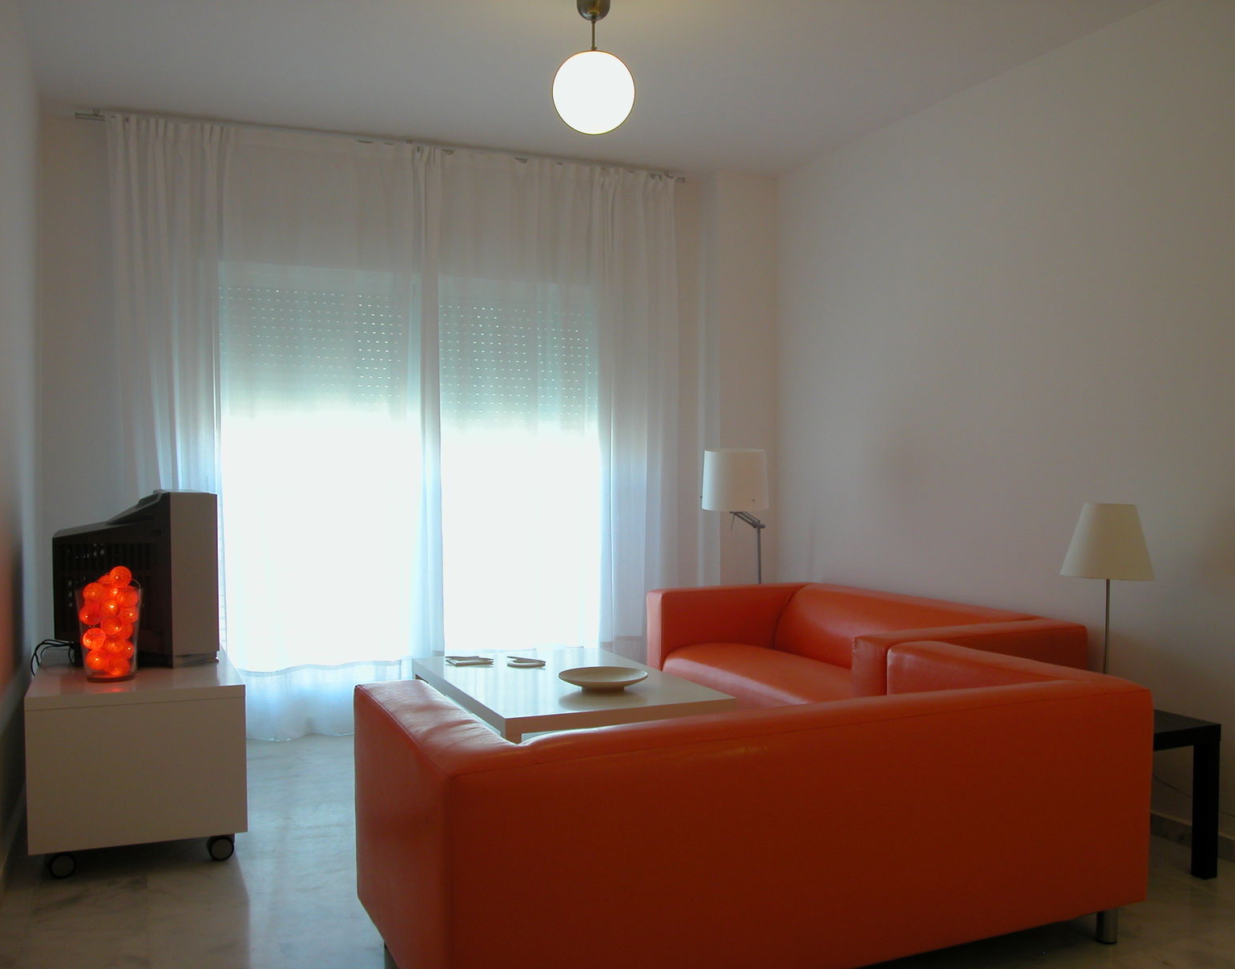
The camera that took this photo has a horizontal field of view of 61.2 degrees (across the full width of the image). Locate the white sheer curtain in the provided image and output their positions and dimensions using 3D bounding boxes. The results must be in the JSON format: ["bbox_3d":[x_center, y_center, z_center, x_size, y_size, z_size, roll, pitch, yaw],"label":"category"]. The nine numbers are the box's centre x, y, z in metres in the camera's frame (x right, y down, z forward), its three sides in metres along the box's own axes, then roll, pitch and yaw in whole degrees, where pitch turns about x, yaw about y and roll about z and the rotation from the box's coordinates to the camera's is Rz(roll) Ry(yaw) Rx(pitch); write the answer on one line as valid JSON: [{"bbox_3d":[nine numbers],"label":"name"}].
[{"bbox_3d":[-0.910,-0.213,4.825,2.710,2.680,0.150,0,0,-24],"label":"white sheer curtain"}]

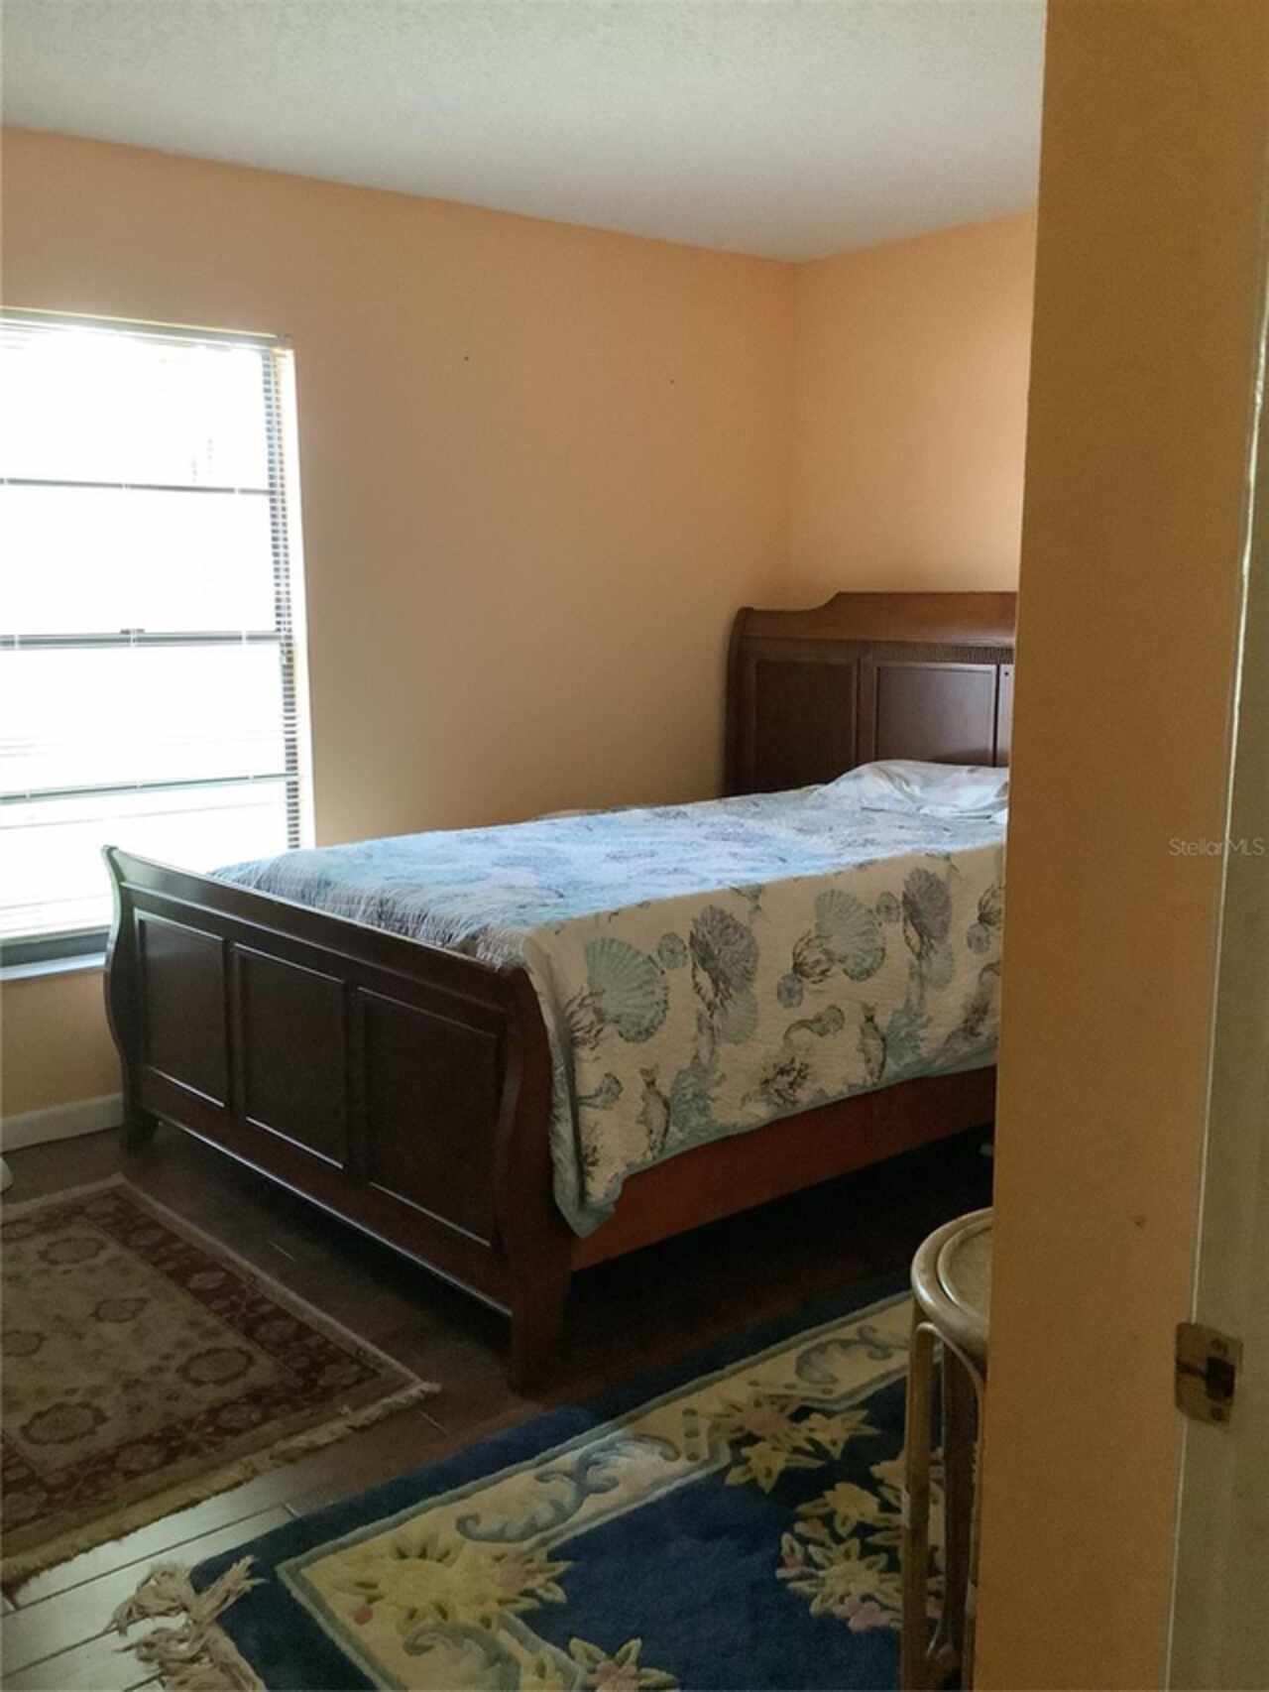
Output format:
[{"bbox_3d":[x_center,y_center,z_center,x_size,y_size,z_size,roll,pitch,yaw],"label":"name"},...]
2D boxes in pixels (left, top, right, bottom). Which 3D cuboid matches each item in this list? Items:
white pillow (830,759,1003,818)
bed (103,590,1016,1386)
[{"bbox_3d":[0.833,-0.170,4.029,0.470,0.130,0.690,-9,13,-41],"label":"white pillow"},{"bbox_3d":[0.093,0.056,3.823,2.300,1.350,1.640,-9,13,-41],"label":"bed"}]

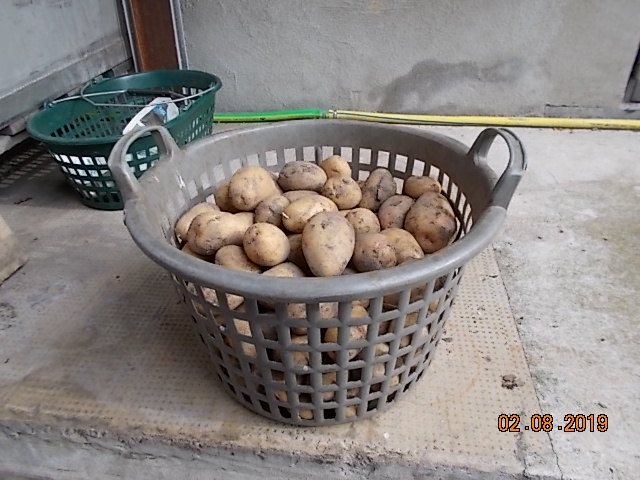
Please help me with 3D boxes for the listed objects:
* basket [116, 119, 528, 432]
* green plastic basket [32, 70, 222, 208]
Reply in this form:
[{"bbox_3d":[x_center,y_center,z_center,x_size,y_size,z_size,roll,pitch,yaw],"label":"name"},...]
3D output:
[{"bbox_3d":[-0.002,0.012,0.620,0.466,0.304,0.424,2,33,6],"label":"basket"},{"bbox_3d":[-0.435,-0.262,1.181,0.385,0.186,0.549,3,33,9],"label":"green plastic basket"}]

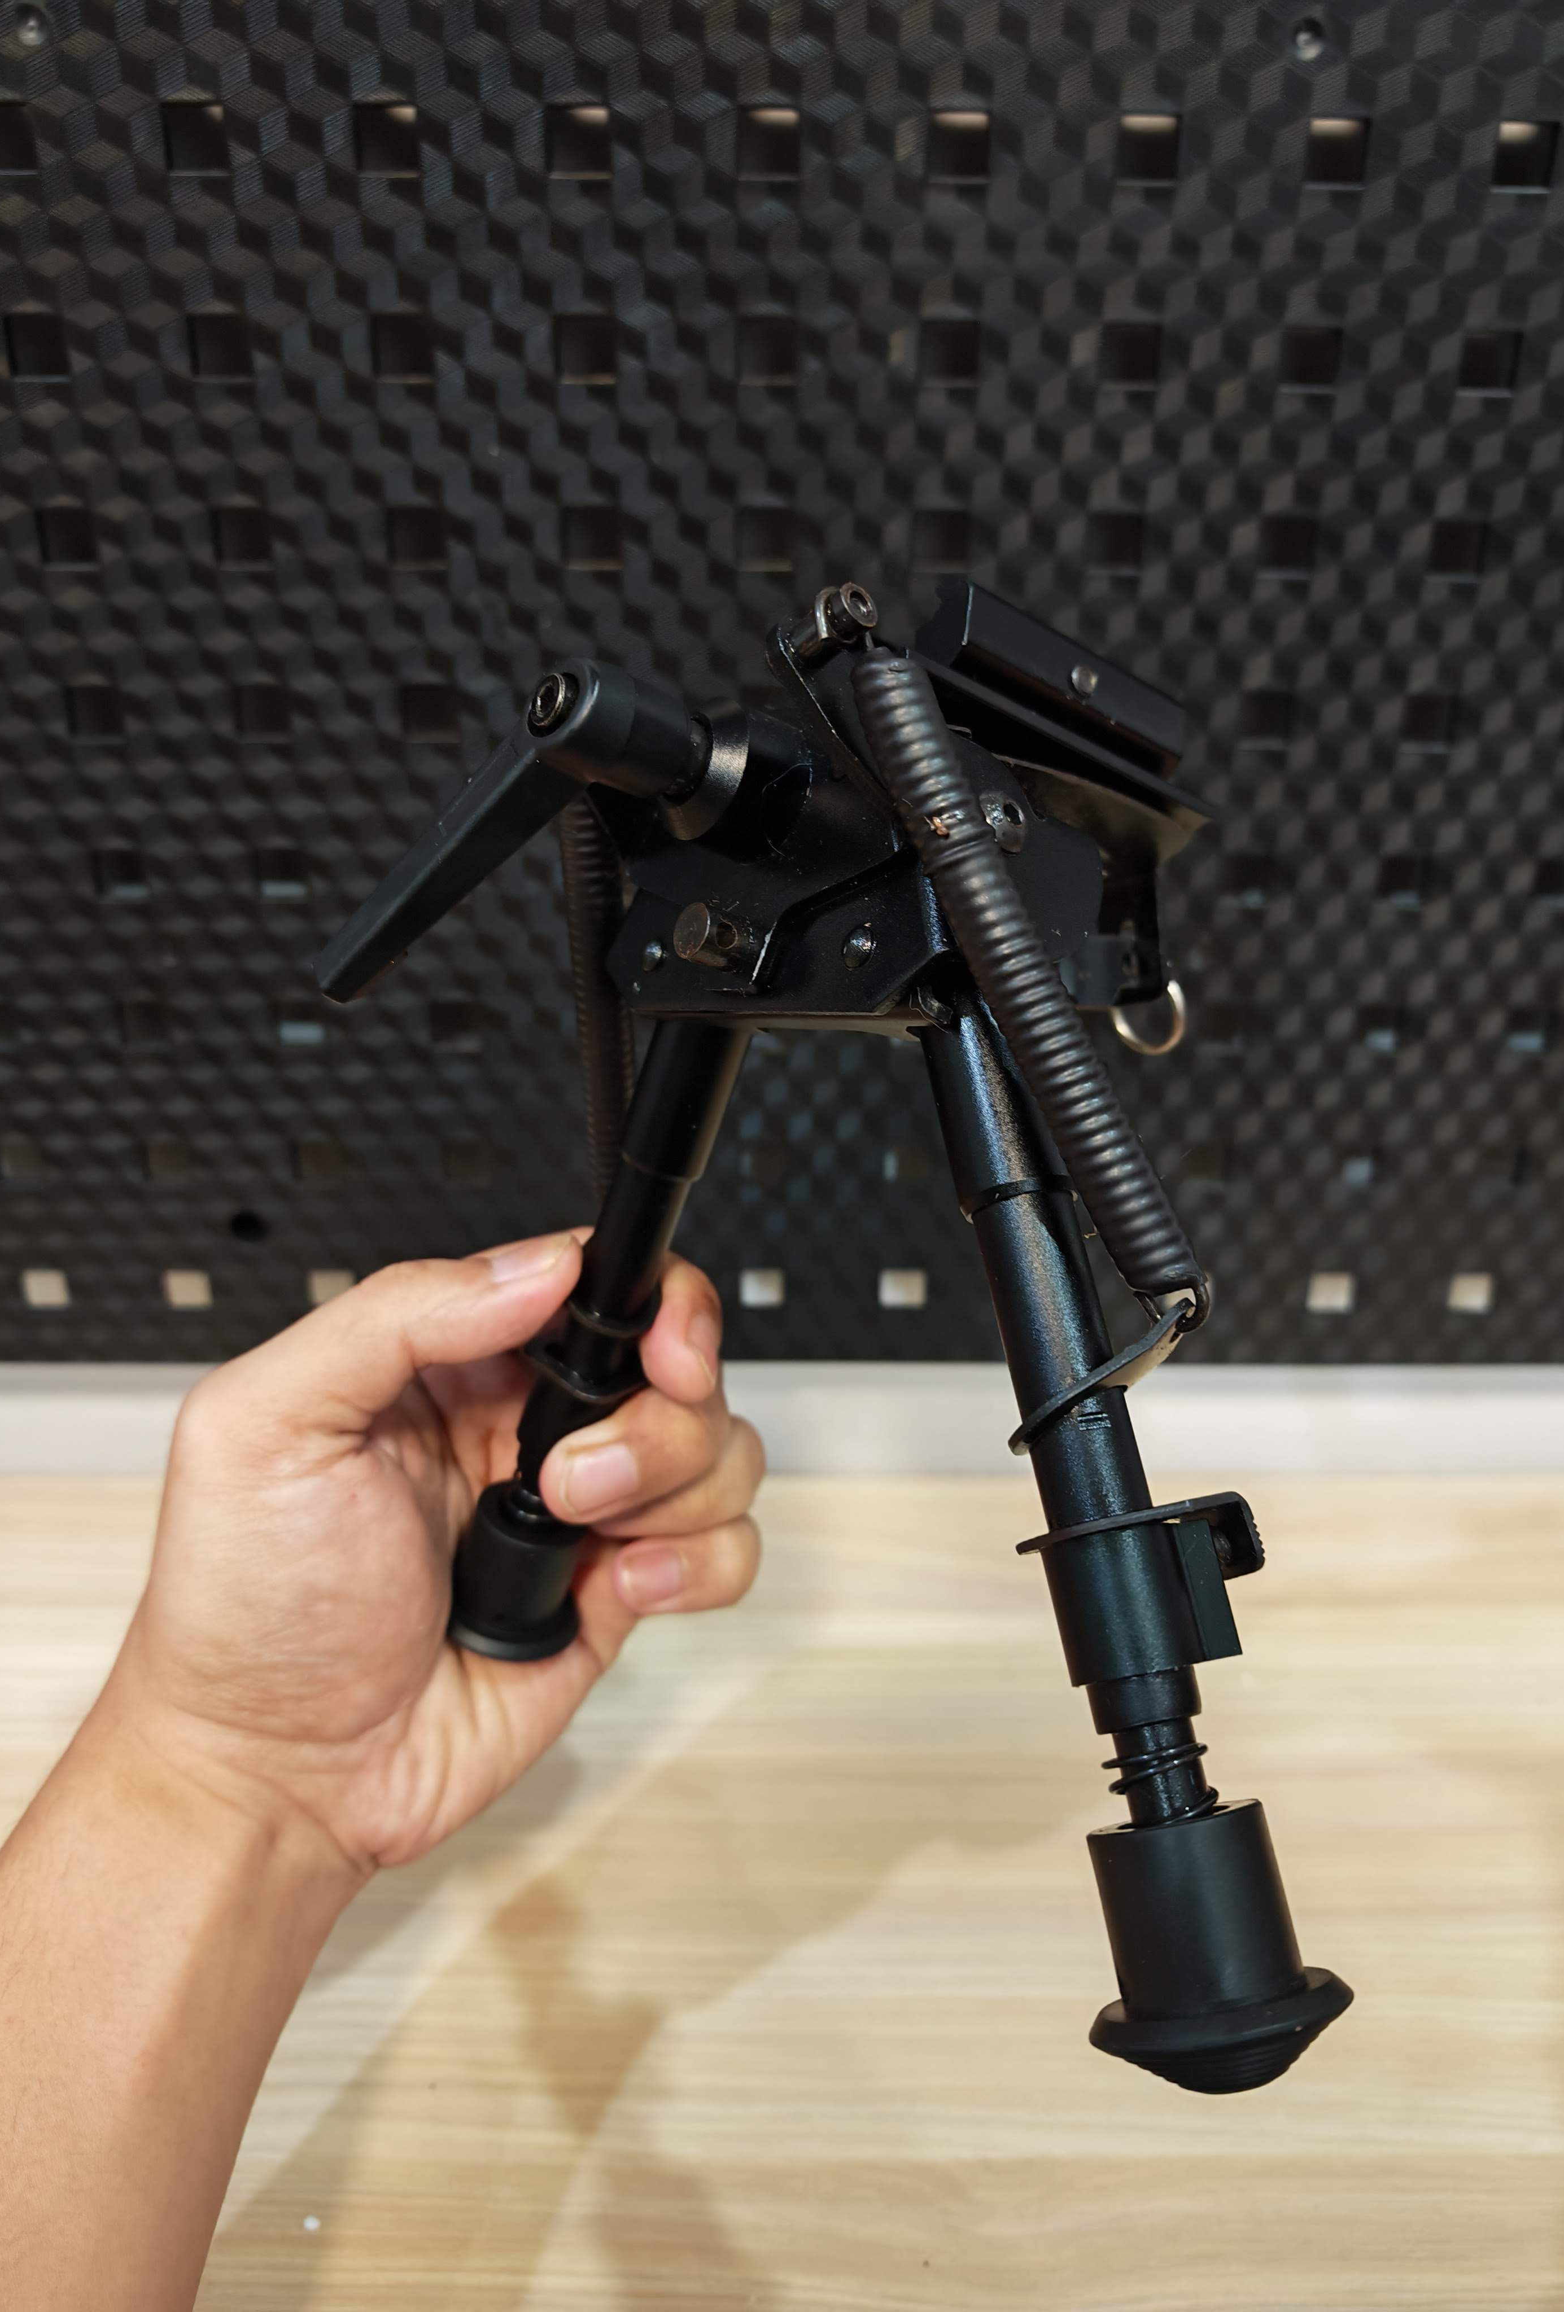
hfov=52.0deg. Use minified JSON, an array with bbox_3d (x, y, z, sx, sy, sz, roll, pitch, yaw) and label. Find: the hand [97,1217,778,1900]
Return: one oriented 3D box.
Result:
[{"bbox_3d":[-0.063,0.070,0.302,0.102,0.122,0.085,31,-13,-12],"label":"hand"}]

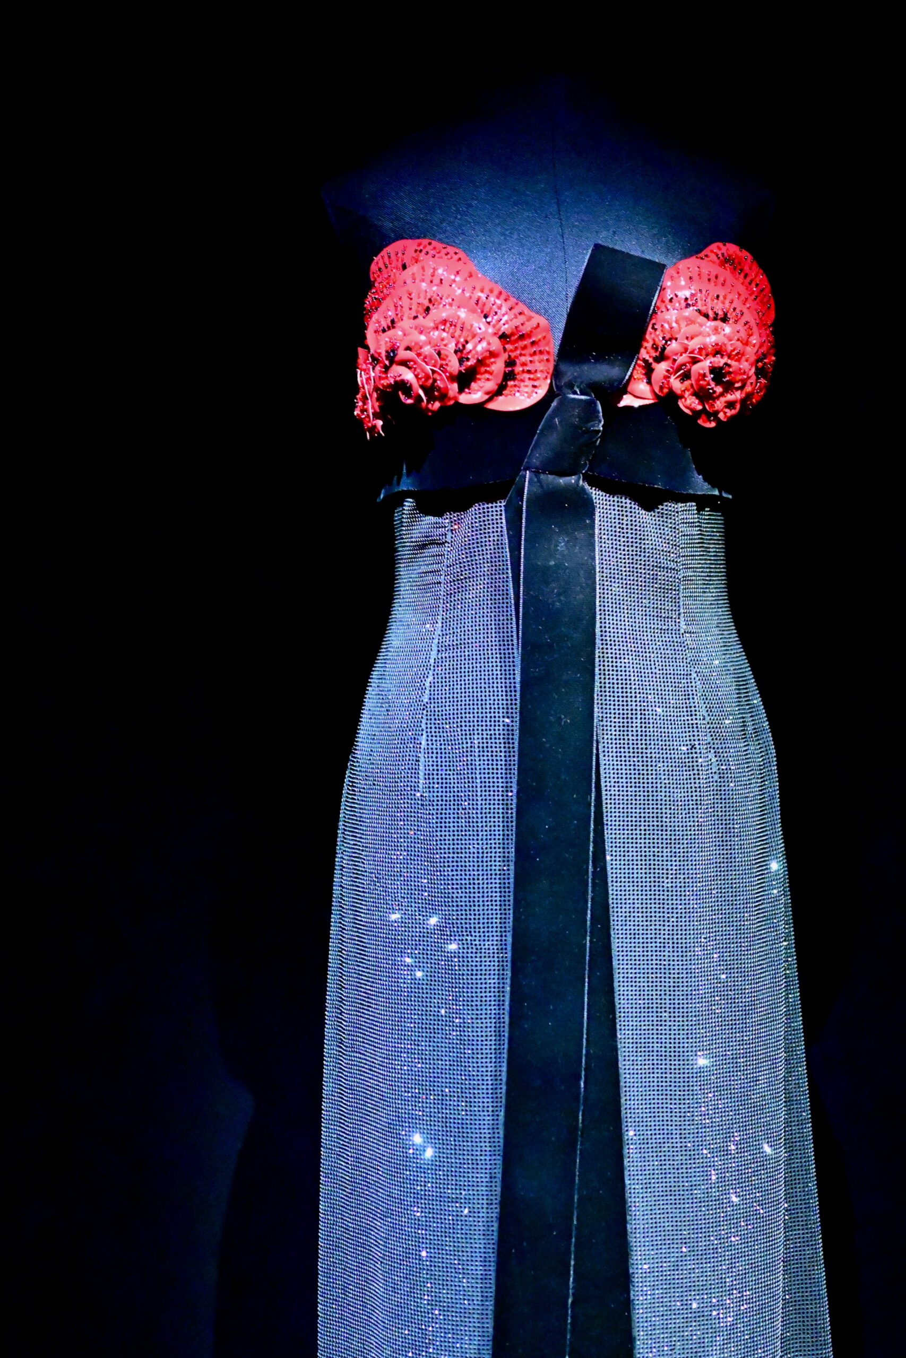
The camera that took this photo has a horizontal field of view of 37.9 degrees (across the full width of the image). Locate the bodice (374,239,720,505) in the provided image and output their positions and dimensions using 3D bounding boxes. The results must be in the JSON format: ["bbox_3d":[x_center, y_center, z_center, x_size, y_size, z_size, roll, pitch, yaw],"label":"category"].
[{"bbox_3d":[0.085,-0.238,1.100,0.300,0.195,0.220,-1,0,-2],"label":"bodice"}]

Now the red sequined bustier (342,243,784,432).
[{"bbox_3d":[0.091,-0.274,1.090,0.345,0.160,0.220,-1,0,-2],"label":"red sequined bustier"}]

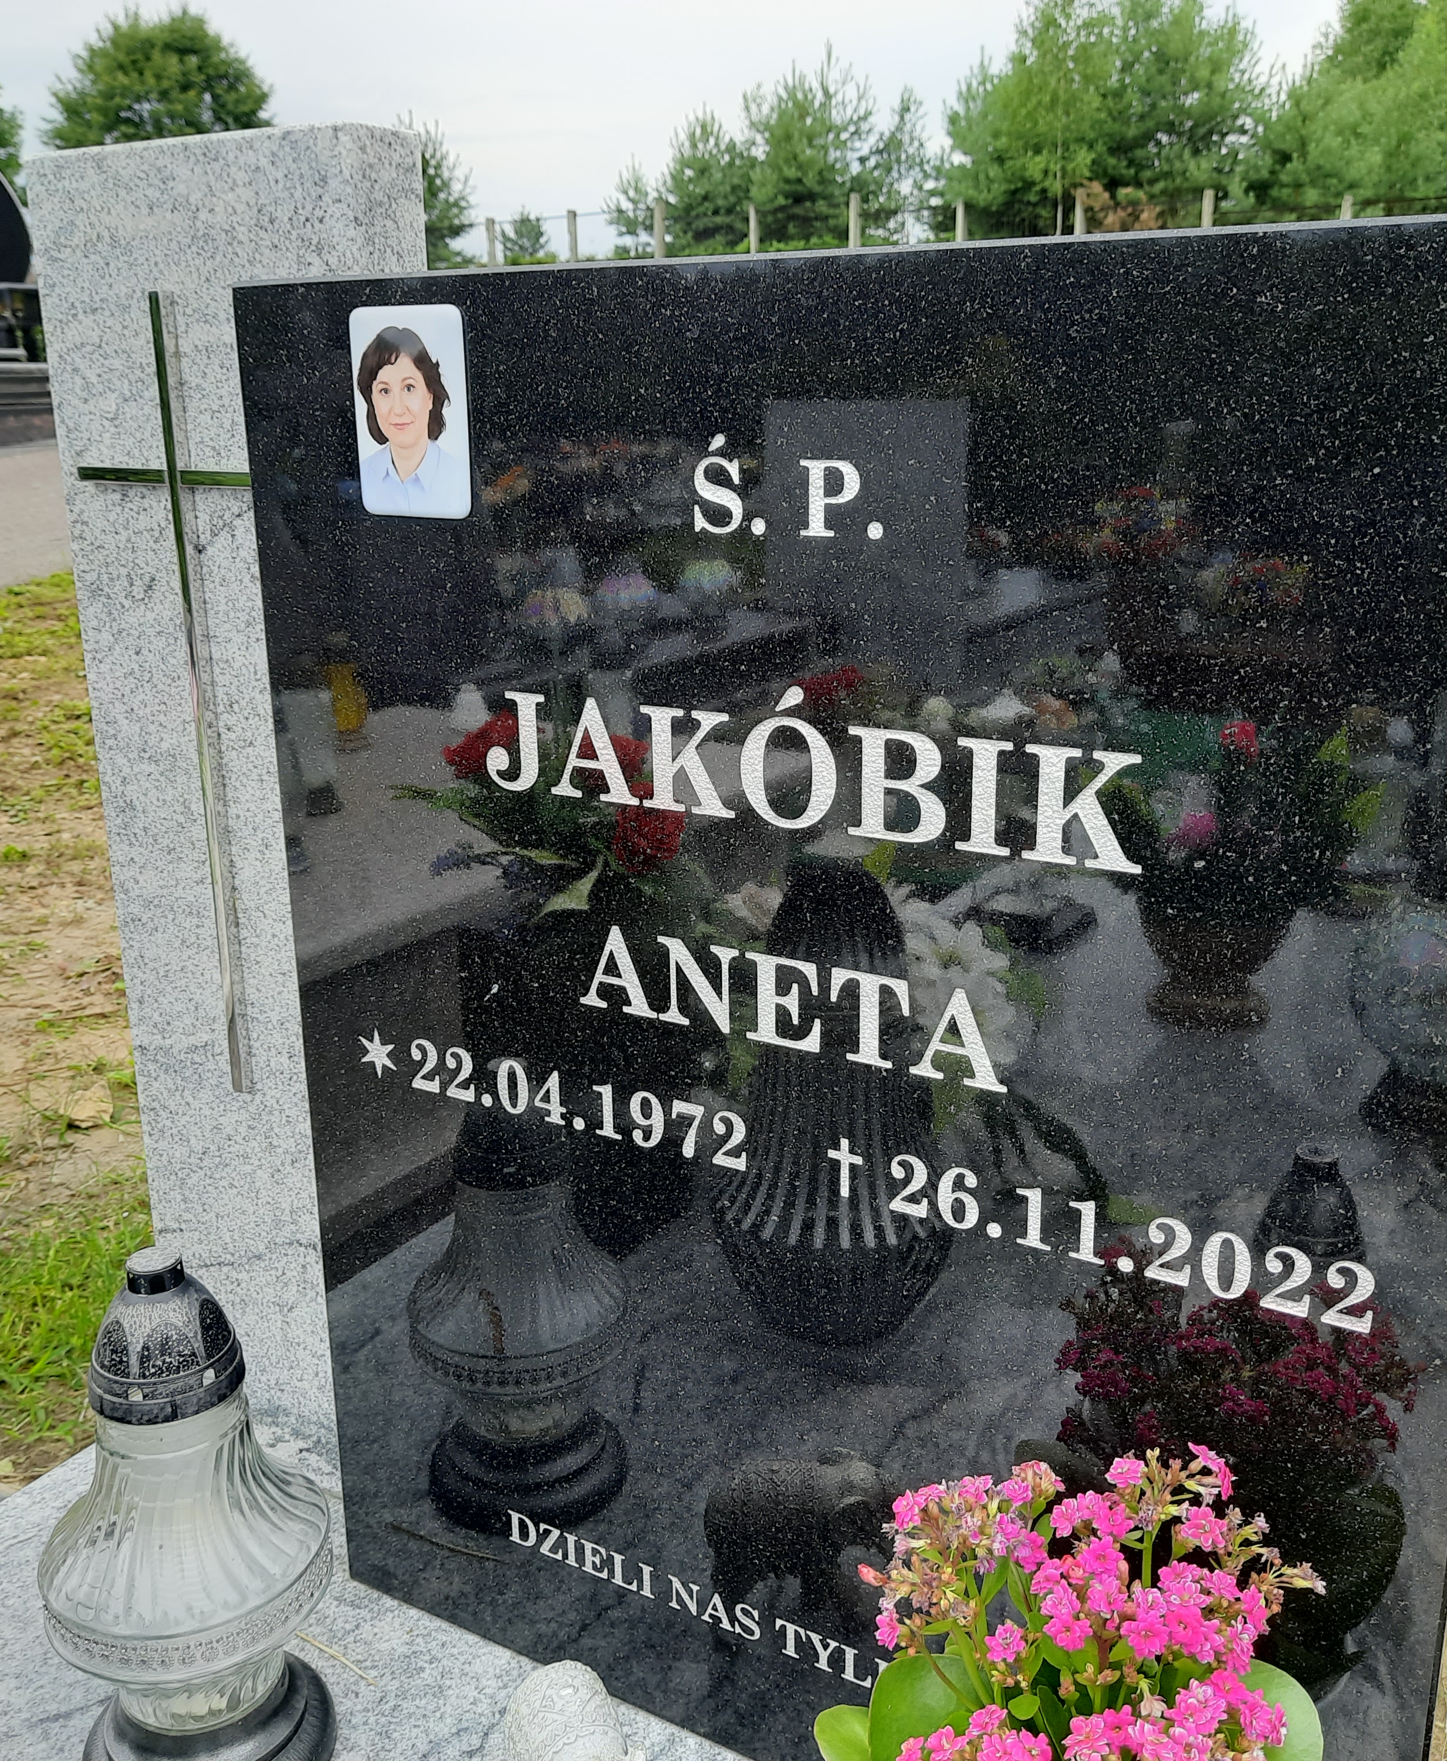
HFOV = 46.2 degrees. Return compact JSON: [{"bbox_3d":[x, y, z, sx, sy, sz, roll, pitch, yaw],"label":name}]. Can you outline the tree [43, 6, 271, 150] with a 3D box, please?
[{"bbox_3d":[-15.635,-20.805,48.011,6.804,7.141,6.464,-6,17,-16],"label":"tree"}]

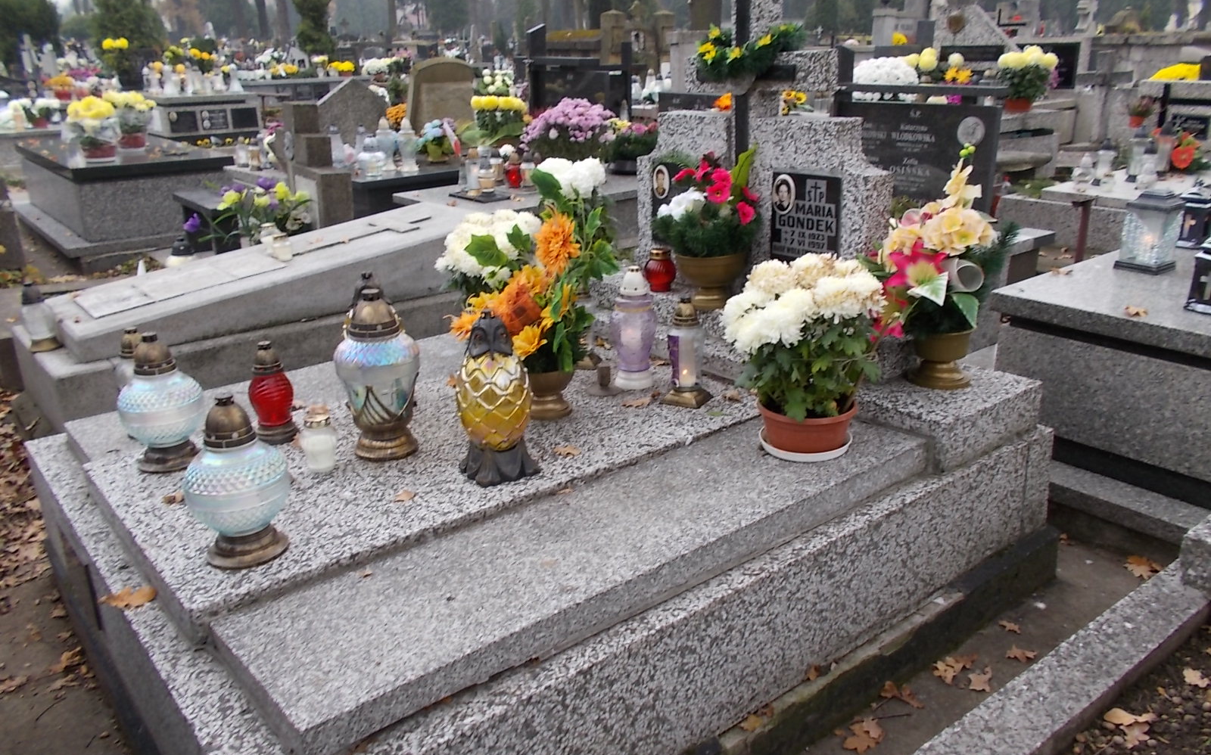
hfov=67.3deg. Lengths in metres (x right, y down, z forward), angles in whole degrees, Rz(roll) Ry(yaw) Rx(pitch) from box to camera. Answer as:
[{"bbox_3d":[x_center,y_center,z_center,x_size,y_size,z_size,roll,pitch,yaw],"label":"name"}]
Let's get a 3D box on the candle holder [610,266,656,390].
[{"bbox_3d":[0.077,-0.144,2.603,0.135,0.334,0.135,-1,19,0],"label":"candle holder"}]

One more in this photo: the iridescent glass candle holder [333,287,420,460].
[{"bbox_3d":[-0.517,-0.015,2.078,0.192,0.390,0.192,-16,24,-36],"label":"iridescent glass candle holder"}]

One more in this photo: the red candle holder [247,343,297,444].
[{"bbox_3d":[-0.809,0.032,2.195,0.107,0.241,0.107,-16,24,-36],"label":"red candle holder"}]

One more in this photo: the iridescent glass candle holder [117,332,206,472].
[{"bbox_3d":[-1.036,0.058,2.118,0.203,0.300,0.203,-11,20,-26],"label":"iridescent glass candle holder"}]

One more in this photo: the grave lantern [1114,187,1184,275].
[{"bbox_3d":[1.779,-0.487,2.970,0.145,0.265,0.145,-16,23,-37],"label":"grave lantern"}]

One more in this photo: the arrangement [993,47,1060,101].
[{"bbox_3d":[2.969,-2.140,6.400,0.440,0.390,0.400,6,20,23],"label":"arrangement"}]

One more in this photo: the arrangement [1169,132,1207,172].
[{"bbox_3d":[3.982,-1.538,6.200,0.250,0.280,0.270,-16,23,-37],"label":"arrangement"}]

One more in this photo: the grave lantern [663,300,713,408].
[{"bbox_3d":[0.220,-0.074,2.424,0.106,0.263,0.106,9,21,29],"label":"grave lantern"}]

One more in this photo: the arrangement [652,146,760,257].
[{"bbox_3d":[0.301,-0.526,2.719,0.280,0.328,0.330,-16,23,-37],"label":"arrangement"}]

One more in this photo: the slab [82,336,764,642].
[{"bbox_3d":[-0.362,0.161,2.329,1.567,0.067,0.845,-15,23,-37],"label":"slab"}]

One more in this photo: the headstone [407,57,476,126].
[{"bbox_3d":[-1.310,-2.236,7.300,0.550,0.700,0.150,-16,23,-37],"label":"headstone"}]

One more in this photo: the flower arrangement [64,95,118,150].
[{"bbox_3d":[-3.844,-1.899,6.800,0.380,0.410,0.360,-11,20,-27],"label":"flower arrangement"}]

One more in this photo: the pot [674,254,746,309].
[{"bbox_3d":[0.341,-0.314,2.923,0.237,0.168,0.237,-1,20,0],"label":"pot"}]

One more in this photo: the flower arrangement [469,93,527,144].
[{"bbox_3d":[-0.764,-1.849,6.500,0.410,0.380,0.380,-3,19,-6],"label":"flower arrangement"}]

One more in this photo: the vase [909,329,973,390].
[{"bbox_3d":[0.883,-0.059,2.384,0.165,0.130,0.165,5,19,20],"label":"vase"}]

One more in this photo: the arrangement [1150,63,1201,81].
[{"bbox_3d":[4.888,-2.552,7.800,0.420,0.300,0.460,-16,24,-36],"label":"arrangement"}]

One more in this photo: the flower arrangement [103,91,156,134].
[{"bbox_3d":[-3.509,-1.955,6.700,0.390,0.330,0.360,-11,21,-26],"label":"flower arrangement"}]

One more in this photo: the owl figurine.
[{"bbox_3d":[-0.242,0.028,2.007,0.185,0.355,0.175,-4,18,-7],"label":"owl figurine"}]

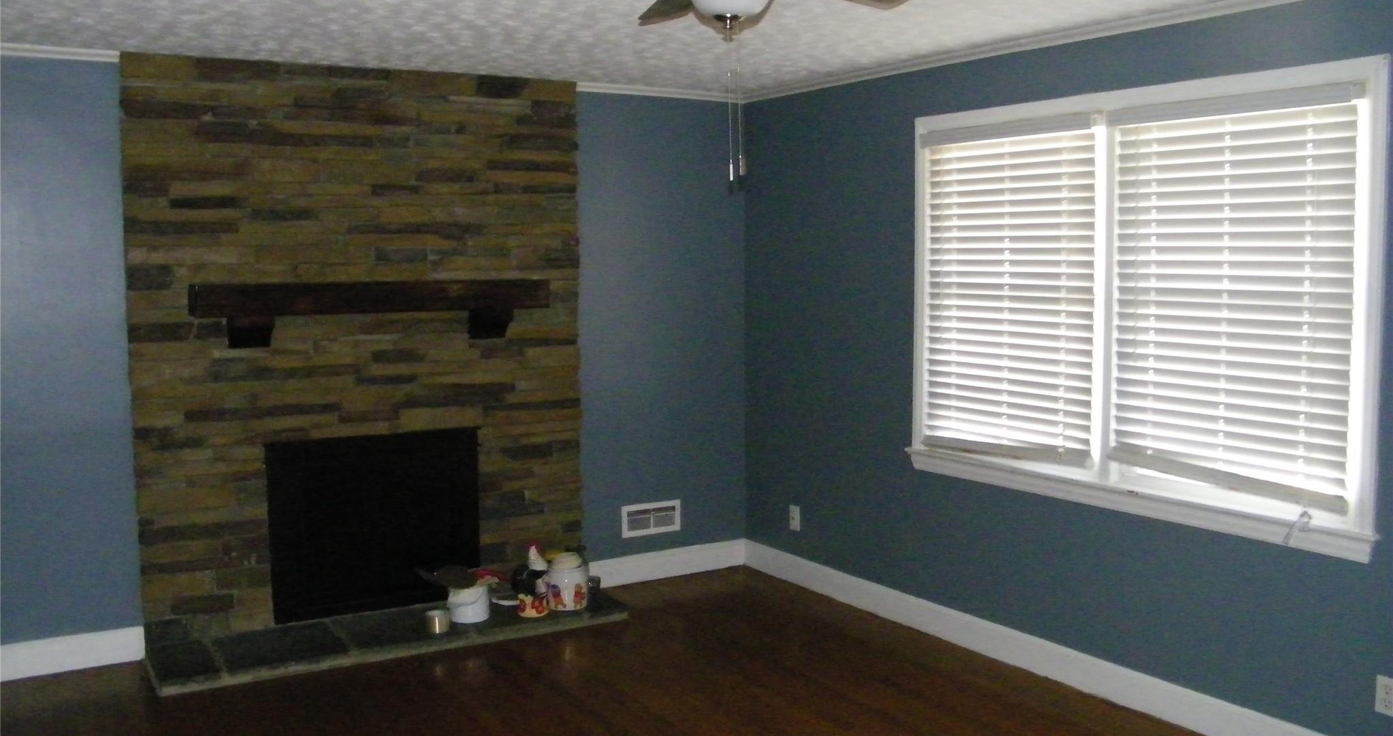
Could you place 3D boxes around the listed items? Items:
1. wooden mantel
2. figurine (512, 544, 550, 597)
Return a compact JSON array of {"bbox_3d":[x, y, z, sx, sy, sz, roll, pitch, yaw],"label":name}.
[{"bbox_3d":[-1.374,-0.240,4.907,1.510,0.260,0.200,-3,5,-30],"label":"wooden mantel"},{"bbox_3d":[-0.751,0.931,5.100,0.160,0.255,0.140,2,5,30],"label":"figurine"}]

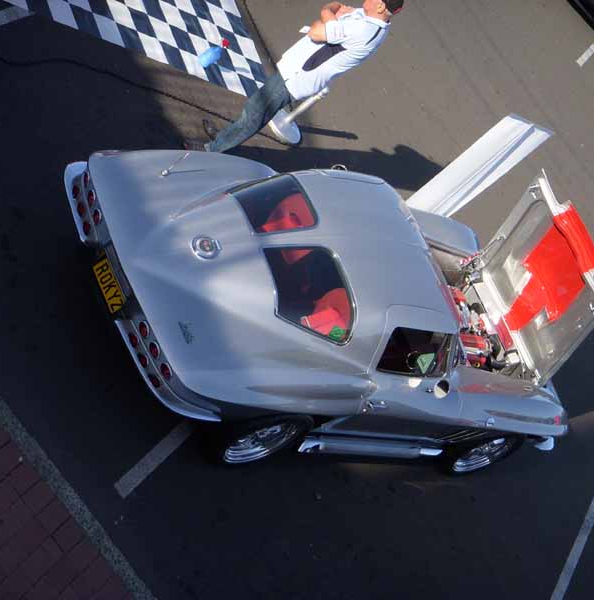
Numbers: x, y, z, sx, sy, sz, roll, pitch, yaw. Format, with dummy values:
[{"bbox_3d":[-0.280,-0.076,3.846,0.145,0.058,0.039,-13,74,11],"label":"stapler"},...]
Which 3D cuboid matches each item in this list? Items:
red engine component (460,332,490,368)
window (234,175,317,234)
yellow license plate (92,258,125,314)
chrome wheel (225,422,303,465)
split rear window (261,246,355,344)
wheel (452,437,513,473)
[{"bbox_3d":[1.204,0.337,12.074,0.330,0.120,0.190,8,51,-52],"label":"red engine component"},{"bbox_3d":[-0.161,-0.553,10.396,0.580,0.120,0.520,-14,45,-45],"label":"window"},{"bbox_3d":[-1.044,-0.081,9.772,0.020,0.118,0.318,8,51,-52],"label":"yellow license plate"},{"bbox_3d":[-0.234,0.767,10.371,0.490,0.490,0.190,8,51,-52],"label":"chrome wheel"},{"bbox_3d":[0.069,-0.051,10.164,0.580,0.120,0.520,6,75,-36],"label":"split rear window"},{"bbox_3d":[1.272,1.001,12.339,0.480,0.480,0.190,8,51,-52],"label":"wheel"}]

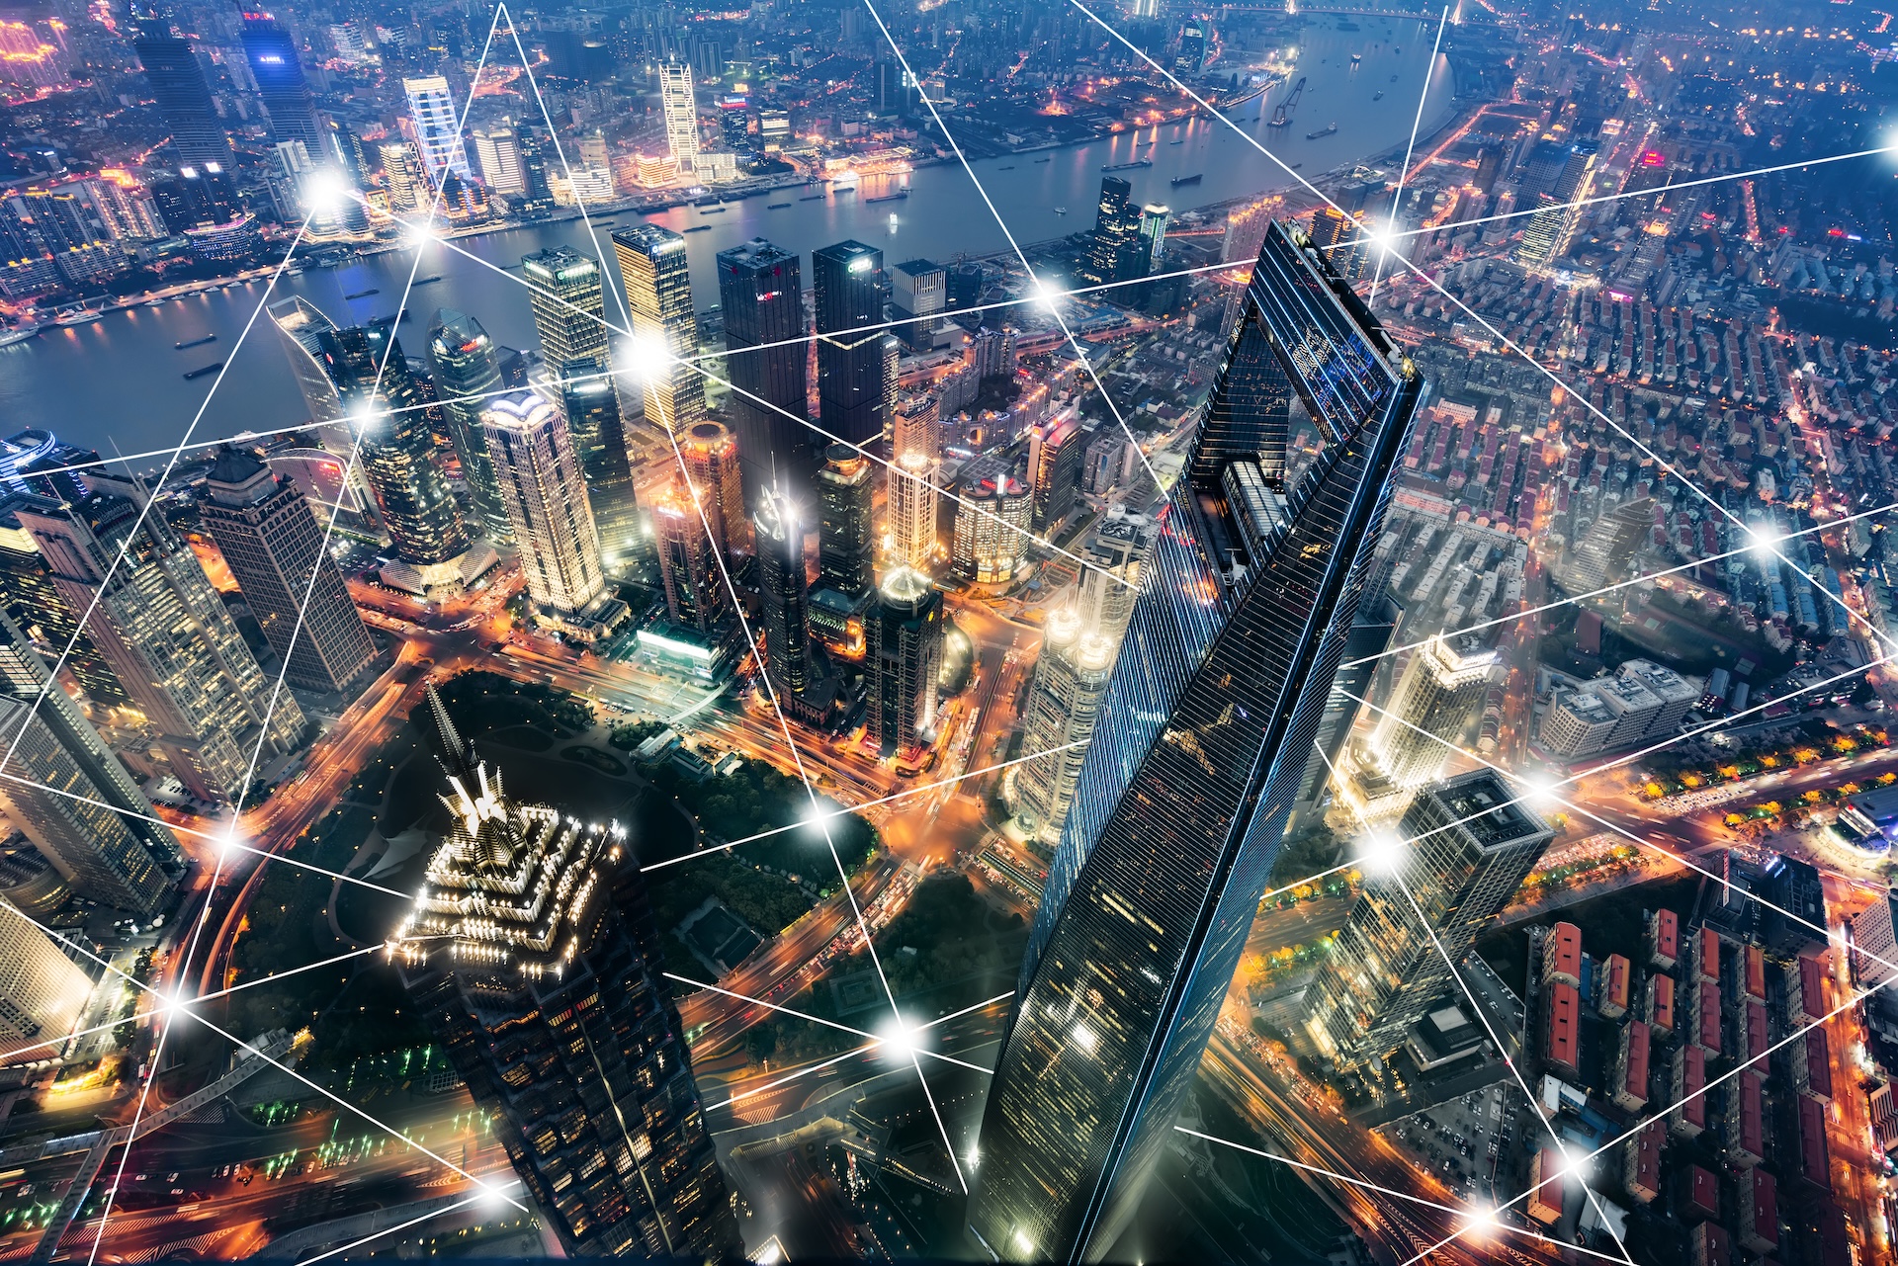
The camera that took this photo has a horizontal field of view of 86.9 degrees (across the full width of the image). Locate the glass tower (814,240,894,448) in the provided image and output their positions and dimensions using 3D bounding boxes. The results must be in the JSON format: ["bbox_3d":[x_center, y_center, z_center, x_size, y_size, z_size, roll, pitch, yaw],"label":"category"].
[{"bbox_3d":[-96.640,-272.670,997.640,42.000,214.000,45.000,30,48,27],"label":"glass tower"}]

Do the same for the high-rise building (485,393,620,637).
[{"bbox_3d":[-319.120,-96.320,800.000,39.550,193.000,38.140,18,43,16],"label":"high-rise building"}]

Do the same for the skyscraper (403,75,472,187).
[{"bbox_3d":[-778.830,-763.340,1535.150,51.000,164.000,42.000,-22,48,-26],"label":"skyscraper"}]

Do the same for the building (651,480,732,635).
[{"bbox_3d":[-202.600,-52.200,793.900,36.100,141.000,32.400,15,43,13],"label":"building"}]

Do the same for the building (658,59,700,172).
[{"bbox_3d":[-443.780,-858.360,1665.560,44.000,163.000,38.000,-5,42,-10],"label":"building"}]

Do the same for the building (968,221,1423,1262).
[{"bbox_3d":[62.030,117.700,353.540,58.000,492.000,58.000,33,49,29],"label":"building"}]

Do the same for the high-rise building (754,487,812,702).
[{"bbox_3d":[-117.800,-23.830,724.940,28.000,201.000,28.000,30,48,27],"label":"high-rise building"}]

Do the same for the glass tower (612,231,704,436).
[{"bbox_3d":[-295.640,-311.690,1041.130,51.000,200.160,46.200,29,47,26],"label":"glass tower"}]

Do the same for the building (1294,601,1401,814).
[{"bbox_3d":[242.410,51.010,668.280,40.000,198.000,31.000,-5,42,-10],"label":"building"}]

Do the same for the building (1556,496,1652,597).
[{"bbox_3d":[618.300,-83.500,935.400,45.000,74.000,29.000,-22,47,-26],"label":"building"}]

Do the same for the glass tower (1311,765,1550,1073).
[{"bbox_3d":[249.330,160.280,538.970,42.270,202.460,38.980,-13,44,-17],"label":"glass tower"}]

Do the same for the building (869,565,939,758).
[{"bbox_3d":[-31.870,15.230,721.690,40.000,148.000,41.000,20,44,17],"label":"building"}]

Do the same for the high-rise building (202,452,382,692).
[{"bbox_3d":[-483.130,-45.680,729.520,43.000,198.000,44.000,11,42,9],"label":"high-rise building"}]

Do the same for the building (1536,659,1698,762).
[{"bbox_3d":[529.420,58.800,802.690,117.000,36.000,49.000,-10,43,-15],"label":"building"}]

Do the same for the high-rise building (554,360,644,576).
[{"bbox_3d":[-297.870,-137.770,853.620,38.000,186.000,38.000,-18,46,-22],"label":"high-rise building"}]

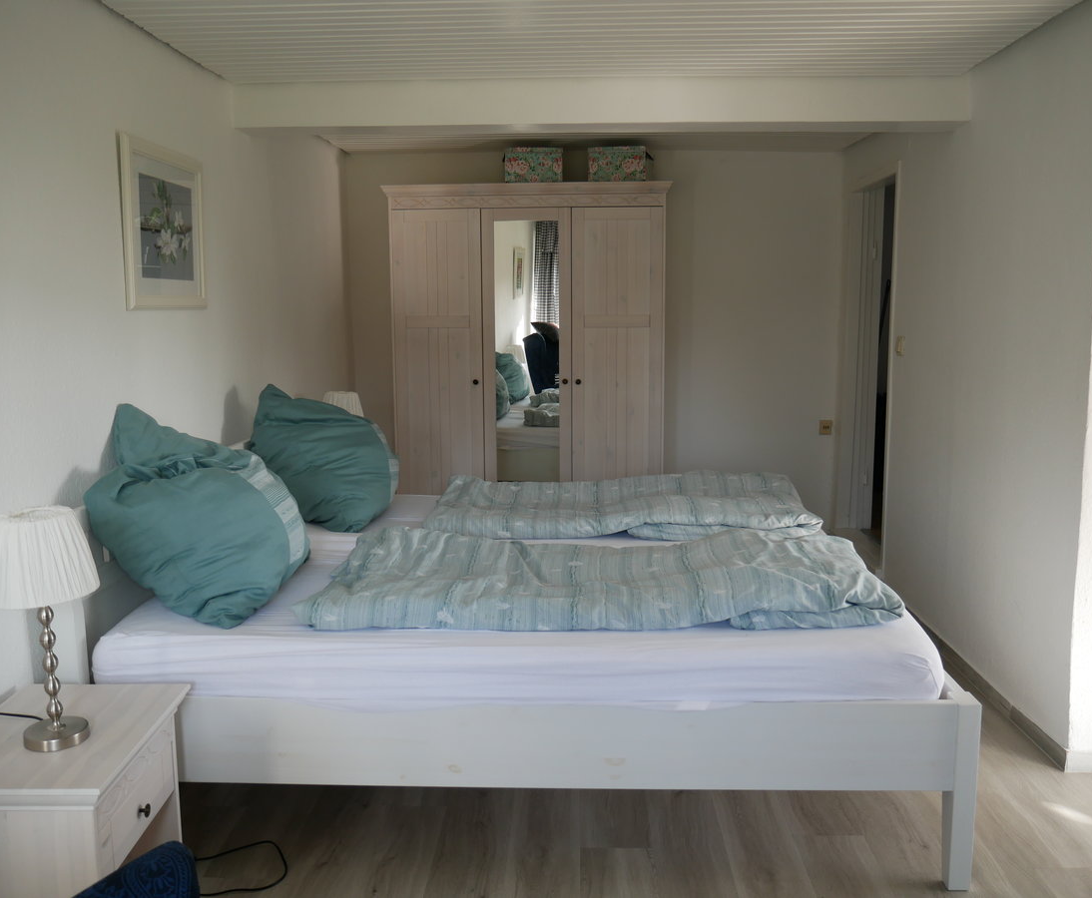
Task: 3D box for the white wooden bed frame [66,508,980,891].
[{"bbox_3d":[-0.080,0.462,3.187,2.233,0.928,1.840,0,8,2],"label":"white wooden bed frame"}]

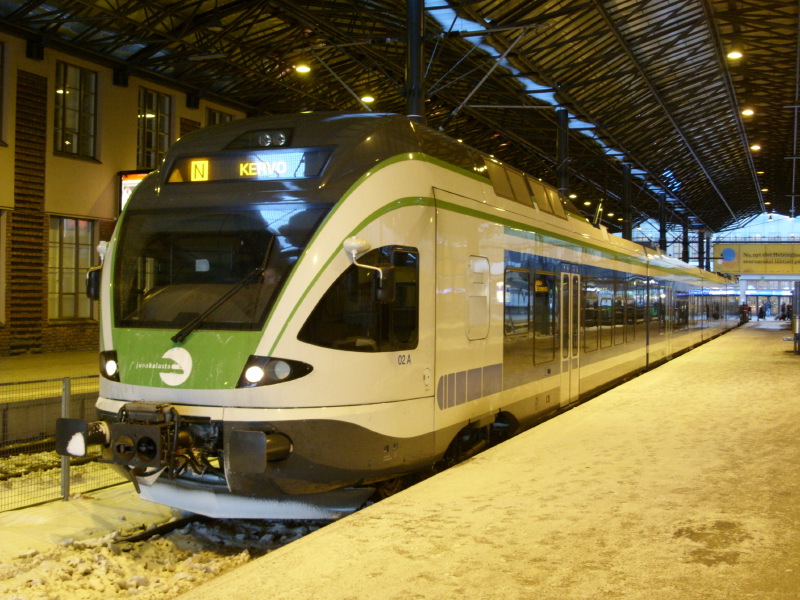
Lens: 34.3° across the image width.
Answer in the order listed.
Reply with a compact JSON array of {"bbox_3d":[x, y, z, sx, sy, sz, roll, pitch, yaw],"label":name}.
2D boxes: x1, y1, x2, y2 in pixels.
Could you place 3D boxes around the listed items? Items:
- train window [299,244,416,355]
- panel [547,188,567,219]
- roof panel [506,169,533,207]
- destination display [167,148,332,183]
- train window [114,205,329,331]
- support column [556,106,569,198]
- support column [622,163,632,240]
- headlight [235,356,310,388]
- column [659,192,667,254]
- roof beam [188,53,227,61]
[{"bbox_3d":[-0.335,-0.008,12.481,0.180,1.050,1.750,0,0,41],"label":"train window"},{"bbox_3d":[2.574,-1.600,21.357,0.070,0.540,1.260,-18,-5,16],"label":"panel"},{"bbox_3d":[1.724,-1.603,18.550,0.070,0.540,1.420,-18,-5,16],"label":"roof panel"},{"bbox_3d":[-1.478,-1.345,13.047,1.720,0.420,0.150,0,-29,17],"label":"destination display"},{"bbox_3d":[-1.762,-0.317,12.128,2.050,1.360,0.250,0,-31,17],"label":"train window"},{"bbox_3d":[5.798,-2.338,46.057,0.450,9.000,0.450,0,0,17],"label":"support column"},{"bbox_3d":[11.320,-2.314,64.311,0.450,9.000,0.450,0,0,17],"label":"support column"},{"bbox_3d":[-1.107,0.648,11.722,0.600,0.310,0.450,0,0,-6],"label":"headlight"},{"bbox_3d":[16.598,-2.291,81.761,0.450,9.000,0.450,0,0,17],"label":"column"},{"bbox_3d":[-5.652,-7.150,38.000,1.250,0.200,0.200,0,0,17],"label":"roof beam"}]

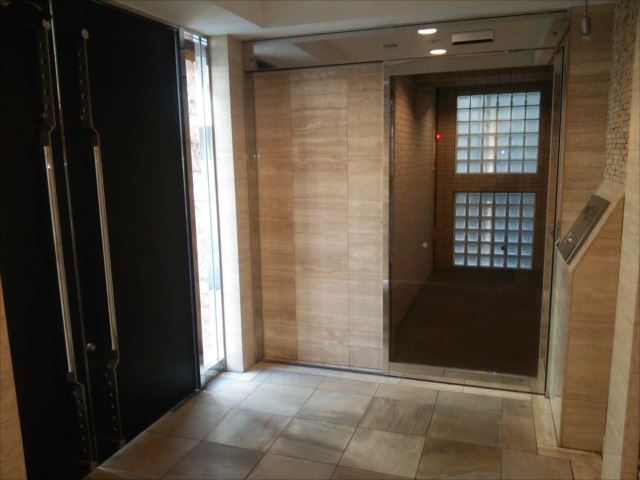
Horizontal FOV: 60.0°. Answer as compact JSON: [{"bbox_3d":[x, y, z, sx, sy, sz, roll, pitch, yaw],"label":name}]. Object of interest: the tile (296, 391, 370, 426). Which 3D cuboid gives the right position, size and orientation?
[{"bbox_3d":[0.098,1.057,3.496,0.400,0.020,0.407,2,11,19],"label":"tile"}]

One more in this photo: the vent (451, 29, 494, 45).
[{"bbox_3d":[0.918,-1.227,3.341,0.240,0.066,0.060,2,11,19],"label":"vent"}]

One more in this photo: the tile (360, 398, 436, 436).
[{"bbox_3d":[0.476,1.072,3.369,0.400,0.020,0.407,2,11,19],"label":"tile"}]

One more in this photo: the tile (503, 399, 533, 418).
[{"bbox_3d":[1.225,1.046,3.433,0.176,0.020,0.200,2,11,19],"label":"tile"}]

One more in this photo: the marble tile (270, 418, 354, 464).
[{"bbox_3d":[-0.033,1.127,3.116,0.400,0.020,0.407,2,11,19],"label":"marble tile"}]

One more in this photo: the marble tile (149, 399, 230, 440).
[{"bbox_3d":[-0.766,1.098,3.362,0.348,0.020,0.407,2,11,19],"label":"marble tile"}]

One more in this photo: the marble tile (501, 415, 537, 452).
[{"bbox_3d":[1.129,1.098,3.150,0.178,0.020,0.407,2,11,19],"label":"marble tile"}]

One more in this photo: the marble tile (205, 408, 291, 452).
[{"bbox_3d":[-0.411,1.112,3.244,0.400,0.020,0.407,2,11,19],"label":"marble tile"}]

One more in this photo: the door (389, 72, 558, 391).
[{"bbox_3d":[0.939,-0.063,3.606,1.040,2.088,0.060,2,11,19],"label":"door"}]

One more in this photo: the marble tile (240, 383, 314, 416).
[{"bbox_3d":[-0.281,1.042,3.623,0.400,0.020,0.407,2,11,19],"label":"marble tile"}]

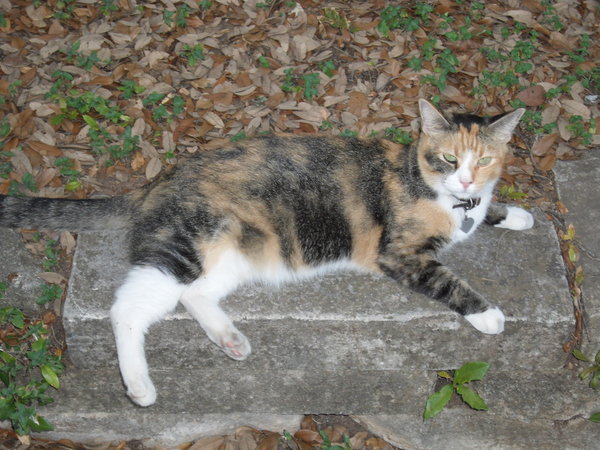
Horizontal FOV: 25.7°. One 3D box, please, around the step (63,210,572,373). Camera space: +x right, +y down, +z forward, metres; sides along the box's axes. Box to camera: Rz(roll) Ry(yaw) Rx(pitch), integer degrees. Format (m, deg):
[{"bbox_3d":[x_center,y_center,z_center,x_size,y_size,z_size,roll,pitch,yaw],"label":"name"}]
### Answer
[{"bbox_3d":[0.024,0.072,1.756,0.637,0.093,0.245,0,41,-1],"label":"step"}]

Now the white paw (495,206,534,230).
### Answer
[{"bbox_3d":[0.287,-0.009,1.760,0.051,0.027,0.033,7,42,7],"label":"white paw"}]

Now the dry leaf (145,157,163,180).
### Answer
[{"bbox_3d":[-0.195,-0.075,1.751,0.018,0.010,0.037,10,42,11],"label":"dry leaf"}]

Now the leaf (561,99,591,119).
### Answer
[{"bbox_3d":[0.396,-0.167,1.883,0.028,0.012,0.055,-32,50,-31],"label":"leaf"}]

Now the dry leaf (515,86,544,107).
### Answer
[{"bbox_3d":[0.327,-0.184,1.870,0.037,0.014,0.027,0,42,0],"label":"dry leaf"}]

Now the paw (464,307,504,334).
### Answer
[{"bbox_3d":[0.228,0.118,1.626,0.043,0.027,0.032,31,49,30],"label":"paw"}]

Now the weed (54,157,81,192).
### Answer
[{"bbox_3d":[-0.306,-0.067,1.737,0.031,0.023,0.042,0,42,0],"label":"weed"}]

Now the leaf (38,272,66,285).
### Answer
[{"bbox_3d":[-0.303,0.065,1.617,0.035,0.010,0.015,17,44,18],"label":"leaf"}]

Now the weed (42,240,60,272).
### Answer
[{"bbox_3d":[-0.329,0.042,1.738,0.021,0.025,0.041,0,41,-1],"label":"weed"}]

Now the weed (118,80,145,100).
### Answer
[{"bbox_3d":[-0.253,-0.202,1.980,0.039,0.022,0.026,0,41,-1],"label":"weed"}]

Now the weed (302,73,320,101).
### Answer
[{"bbox_3d":[0.017,-0.201,1.913,0.026,0.024,0.034,0,41,0],"label":"weed"}]

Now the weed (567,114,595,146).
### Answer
[{"bbox_3d":[0.387,-0.130,1.815,0.034,0.023,0.038,0,42,0],"label":"weed"}]

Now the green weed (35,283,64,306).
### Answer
[{"bbox_3d":[-0.300,0.084,1.576,0.031,0.018,0.022,0,42,0],"label":"green weed"}]

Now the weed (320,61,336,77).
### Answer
[{"bbox_3d":[0.042,-0.229,1.924,0.021,0.014,0.018,0,42,0],"label":"weed"}]

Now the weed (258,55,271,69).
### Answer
[{"bbox_3d":[-0.055,-0.253,2.041,0.019,0.014,0.020,0,41,-1],"label":"weed"}]

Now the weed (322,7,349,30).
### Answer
[{"bbox_3d":[0.055,-0.320,2.051,0.041,0.022,0.030,0,41,0],"label":"weed"}]

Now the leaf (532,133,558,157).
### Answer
[{"bbox_3d":[0.340,-0.113,1.821,0.021,0.012,0.062,22,46,23],"label":"leaf"}]

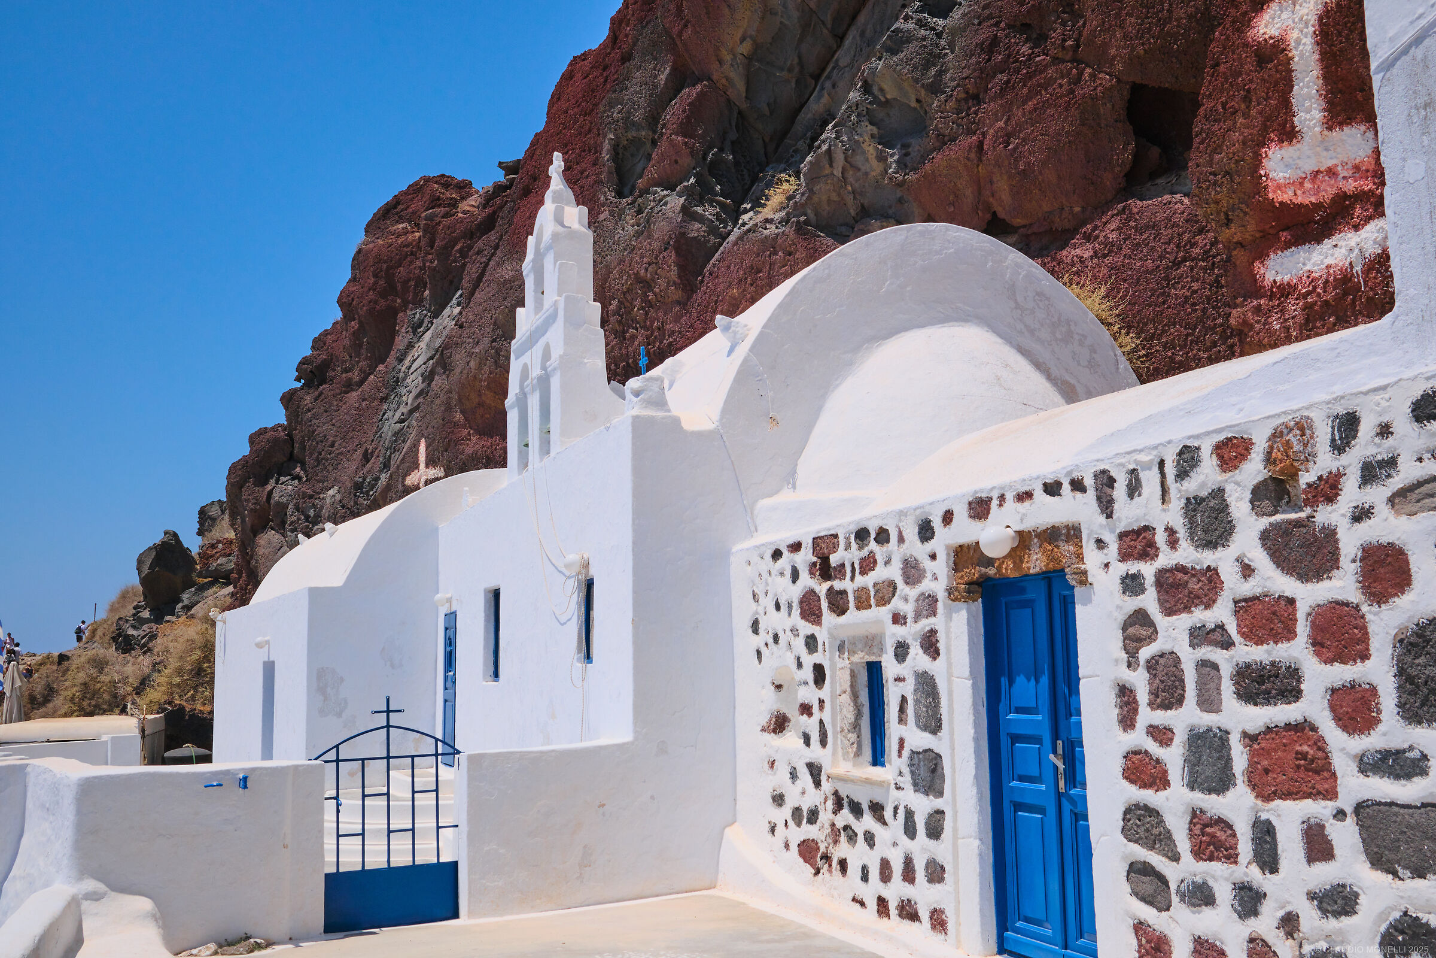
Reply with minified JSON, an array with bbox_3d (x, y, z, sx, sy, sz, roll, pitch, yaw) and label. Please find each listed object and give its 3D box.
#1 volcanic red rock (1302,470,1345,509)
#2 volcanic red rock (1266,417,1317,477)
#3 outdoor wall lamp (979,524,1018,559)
[{"bbox_3d":[2.276,0.042,5.155,0.110,0.138,0.213,2,-8,-20],"label":"volcanic red rock"},{"bbox_3d":[2.210,-0.118,5.301,0.140,0.219,0.282,2,-8,-20],"label":"volcanic red rock"},{"bbox_3d":[1.424,0.314,7.108,0.188,0.170,0.165,2,-8,-20],"label":"outdoor wall lamp"}]

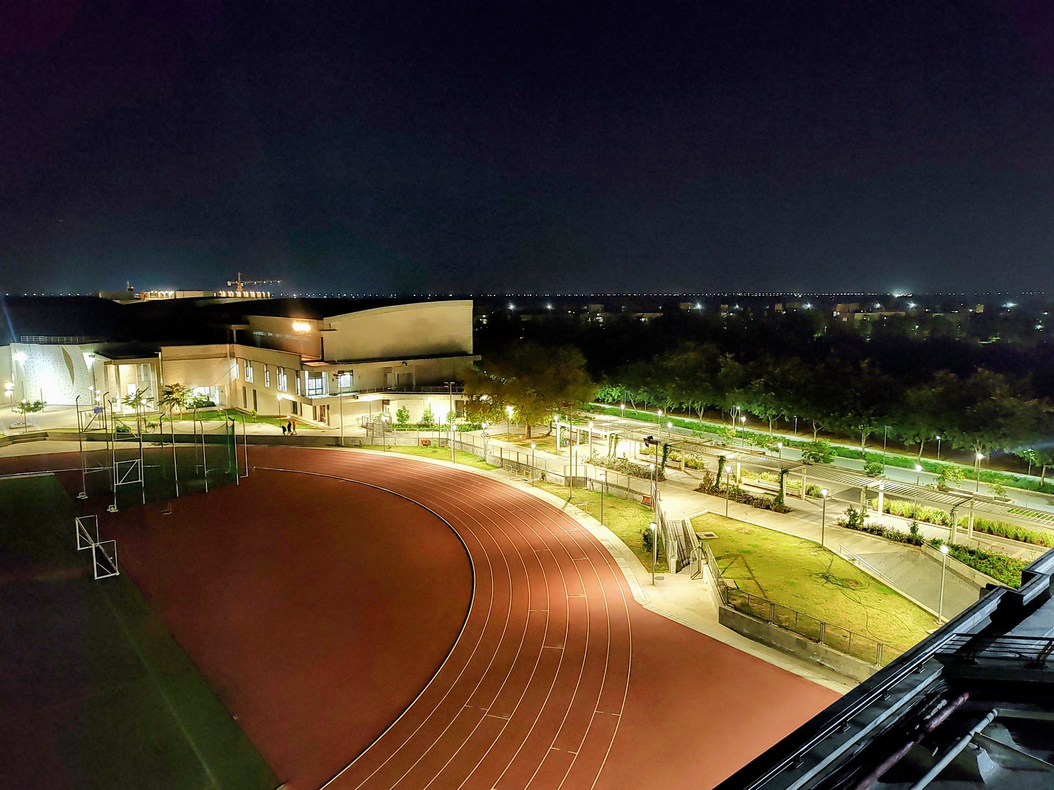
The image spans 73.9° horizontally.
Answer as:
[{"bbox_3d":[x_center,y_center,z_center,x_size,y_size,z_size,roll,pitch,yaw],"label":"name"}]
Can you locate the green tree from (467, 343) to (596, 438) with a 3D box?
[{"bbox_3d":[0.405,-0.431,90.863,16.600,12.200,15.500,0,8,0],"label":"green tree"}]

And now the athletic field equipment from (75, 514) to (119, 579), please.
[{"bbox_3d":[-32.150,11.230,52.290,1.420,2.500,7.500,-7,11,-40],"label":"athletic field equipment"}]

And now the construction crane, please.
[{"bbox_3d":[-179.596,-62.941,462.305,56.000,34.900,3.000,6,10,39],"label":"construction crane"}]

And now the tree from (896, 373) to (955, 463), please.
[{"bbox_3d":[44.296,2.709,77.745,7.600,9.900,7.400,4,9,30],"label":"tree"}]

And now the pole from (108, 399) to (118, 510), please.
[{"bbox_3d":[-38.010,5.668,64.156,0.600,10.200,0.750,5,10,35],"label":"pole"}]

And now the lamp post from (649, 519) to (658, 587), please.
[{"bbox_3d":[8.613,10.740,47.461,0.550,4.460,0.550,0,8,0],"label":"lamp post"}]

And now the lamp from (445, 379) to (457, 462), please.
[{"bbox_3d":[-9.015,3.186,83.678,1.200,9.350,0.800,6,10,38],"label":"lamp"}]

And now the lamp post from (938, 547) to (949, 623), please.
[{"bbox_3d":[23.162,10.565,38.958,0.550,4.480,0.550,4,9,30],"label":"lamp post"}]

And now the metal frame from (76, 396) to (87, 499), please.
[{"bbox_3d":[-43.624,5.178,68.481,0.600,10.000,0.750,4,9,30],"label":"metal frame"}]

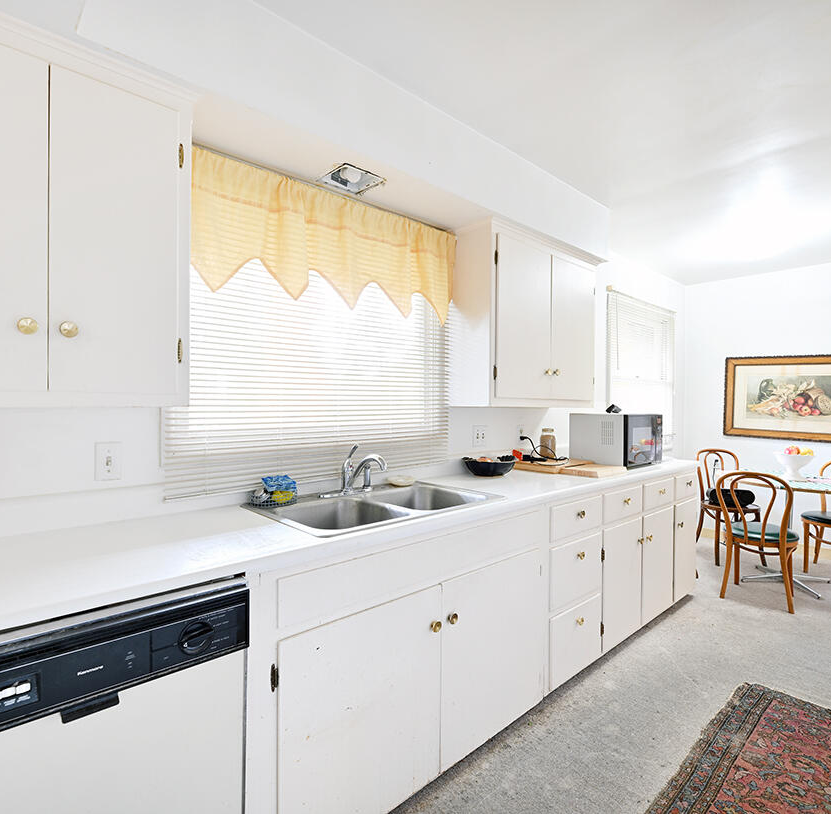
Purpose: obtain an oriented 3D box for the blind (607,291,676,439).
[{"bbox_3d":[1.951,-0.311,4.035,1.420,1.160,0.100,0,0,-42],"label":"blind"}]

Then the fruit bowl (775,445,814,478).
[{"bbox_3d":[2.761,0.413,3.435,0.215,0.235,0.215,0,0,-42],"label":"fruit bowl"}]

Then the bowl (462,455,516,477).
[{"bbox_3d":[0.364,0.303,2.406,0.260,0.100,0.260,0,0,0],"label":"bowl"}]

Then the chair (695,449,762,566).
[{"bbox_3d":[2.612,0.833,3.962,0.410,0.880,0.490,0,0,6],"label":"chair"}]

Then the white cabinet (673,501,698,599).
[{"bbox_3d":[1.510,0.885,3.196,0.380,0.620,0.560,0,1,-42],"label":"white cabinet"}]

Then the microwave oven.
[{"bbox_3d":[1.237,0.192,2.916,0.515,0.300,0.347,0,1,-42],"label":"microwave oven"}]

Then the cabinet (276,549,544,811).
[{"bbox_3d":[-0.094,0.892,1.766,1.153,0.632,0.560,0,1,-42],"label":"cabinet"}]

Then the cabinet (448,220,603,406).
[{"bbox_3d":[0.607,-0.431,2.599,0.980,0.860,0.310,0,0,-42],"label":"cabinet"}]

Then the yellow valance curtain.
[{"bbox_3d":[-0.290,-0.625,1.934,1.305,0.460,0.090,0,1,-42],"label":"yellow valance curtain"}]

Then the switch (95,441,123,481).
[{"bbox_3d":[-0.931,0.168,1.445,0.071,0.118,0.017,0,1,-42],"label":"switch"}]

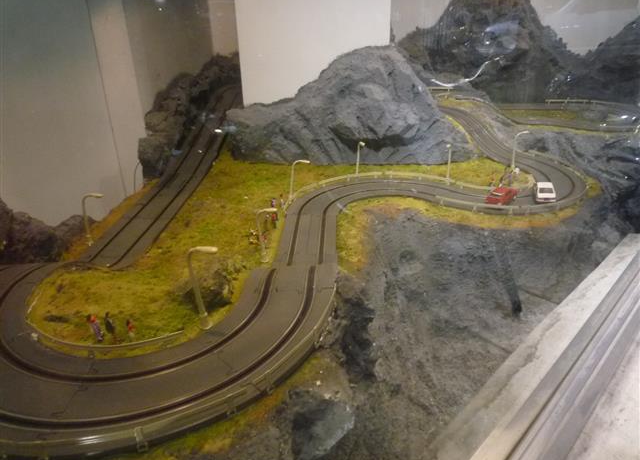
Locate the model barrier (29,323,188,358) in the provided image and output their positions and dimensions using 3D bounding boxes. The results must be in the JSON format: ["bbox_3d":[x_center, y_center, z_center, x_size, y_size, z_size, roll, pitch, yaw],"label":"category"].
[{"bbox_3d":[-0.159,0.080,0.330,0.124,0.011,0.025,2,25,6],"label":"model barrier"}]

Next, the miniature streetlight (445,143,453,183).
[{"bbox_3d":[0.214,-0.106,0.762,0.009,0.066,0.029,5,26,14],"label":"miniature streetlight"}]

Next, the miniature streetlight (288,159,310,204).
[{"bbox_3d":[-0.029,-0.073,0.695,0.030,0.070,0.009,2,25,7],"label":"miniature streetlight"}]

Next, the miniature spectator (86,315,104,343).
[{"bbox_3d":[-0.162,0.071,0.333,0.008,0.024,0.007,0,25,3],"label":"miniature spectator"}]

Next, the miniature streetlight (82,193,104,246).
[{"bbox_3d":[-0.277,-0.012,0.575,0.031,0.070,0.009,-1,25,0],"label":"miniature streetlight"}]

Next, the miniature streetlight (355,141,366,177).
[{"bbox_3d":[0.071,-0.123,0.822,0.009,0.063,0.029,-14,28,-25],"label":"miniature streetlight"}]

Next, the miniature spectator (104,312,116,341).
[{"bbox_3d":[-0.151,0.070,0.334,0.007,0.025,0.006,-1,25,0],"label":"miniature spectator"}]

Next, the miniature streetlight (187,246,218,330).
[{"bbox_3d":[-0.080,0.044,0.334,0.027,0.069,0.009,9,26,20],"label":"miniature streetlight"}]

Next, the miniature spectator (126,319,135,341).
[{"bbox_3d":[-0.137,0.072,0.335,0.007,0.019,0.006,-5,25,-9],"label":"miniature spectator"}]

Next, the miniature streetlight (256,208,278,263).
[{"bbox_3d":[-0.058,0.007,0.528,0.029,0.067,0.009,1,25,4],"label":"miniature streetlight"}]

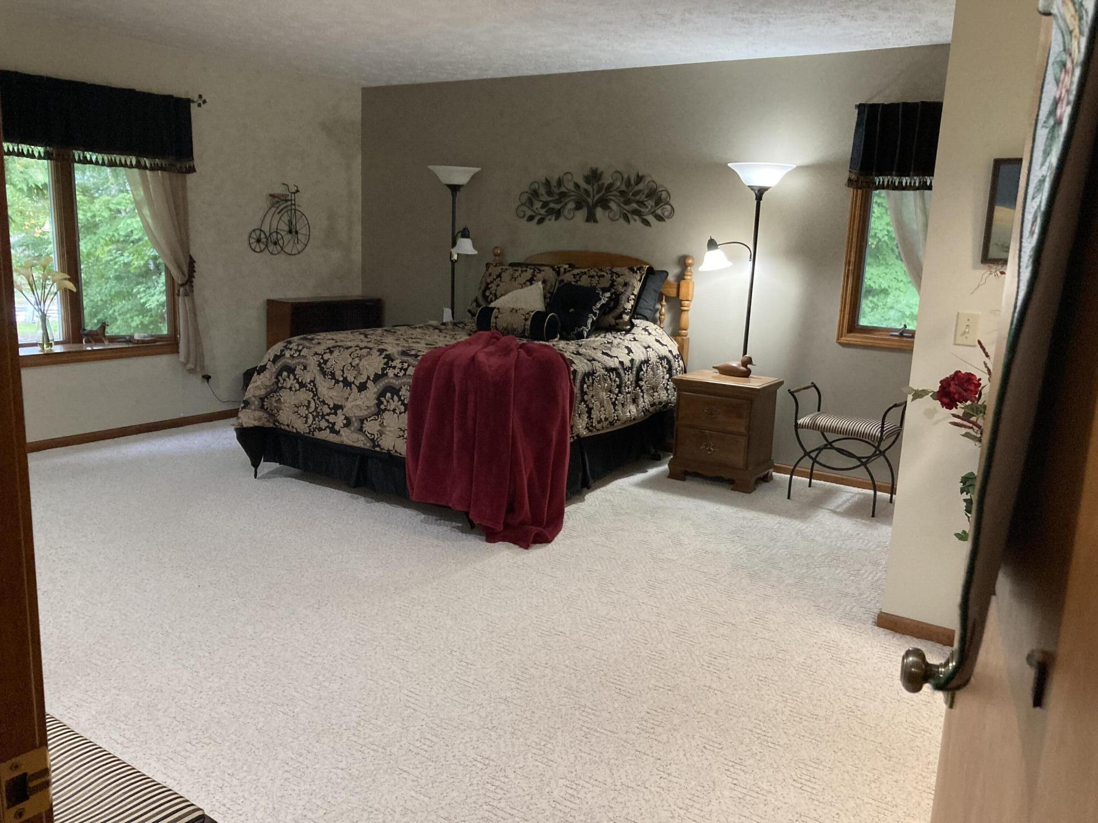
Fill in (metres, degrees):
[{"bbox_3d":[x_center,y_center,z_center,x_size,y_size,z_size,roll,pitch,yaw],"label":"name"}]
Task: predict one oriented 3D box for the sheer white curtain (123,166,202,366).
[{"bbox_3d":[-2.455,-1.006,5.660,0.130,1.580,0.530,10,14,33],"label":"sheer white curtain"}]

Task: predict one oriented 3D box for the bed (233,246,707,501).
[{"bbox_3d":[-0.386,-0.308,5.237,1.800,1.290,2.150,10,14,33],"label":"bed"}]

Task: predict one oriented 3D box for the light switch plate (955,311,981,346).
[{"bbox_3d":[1.413,-0.278,2.995,0.071,0.114,0.014,10,14,33],"label":"light switch plate"}]

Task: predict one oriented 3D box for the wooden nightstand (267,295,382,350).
[{"bbox_3d":[-1.698,-0.442,6.799,0.290,0.830,0.870,10,14,33],"label":"wooden nightstand"}]

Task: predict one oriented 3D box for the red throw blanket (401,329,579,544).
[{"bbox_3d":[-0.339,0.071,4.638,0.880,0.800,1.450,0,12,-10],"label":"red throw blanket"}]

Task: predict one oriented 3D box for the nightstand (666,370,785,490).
[{"bbox_3d":[1.037,0.108,5.229,0.530,0.605,0.400,10,14,33],"label":"nightstand"}]

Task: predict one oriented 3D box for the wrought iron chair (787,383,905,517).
[{"bbox_3d":[1.634,0.197,4.877,0.600,0.615,0.360,10,14,33],"label":"wrought iron chair"}]

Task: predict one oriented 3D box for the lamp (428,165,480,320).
[{"bbox_3d":[-0.623,-0.823,6.400,0.380,1.820,0.500,-3,12,-24],"label":"lamp"}]

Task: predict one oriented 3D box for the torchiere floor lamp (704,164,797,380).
[{"bbox_3d":[1.139,-0.517,5.243,0.500,1.820,0.380,3,11,2],"label":"torchiere floor lamp"}]

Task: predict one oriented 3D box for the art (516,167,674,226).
[{"bbox_3d":[0.277,-1.426,5.923,1.237,0.385,0.040,10,14,33],"label":"art"}]

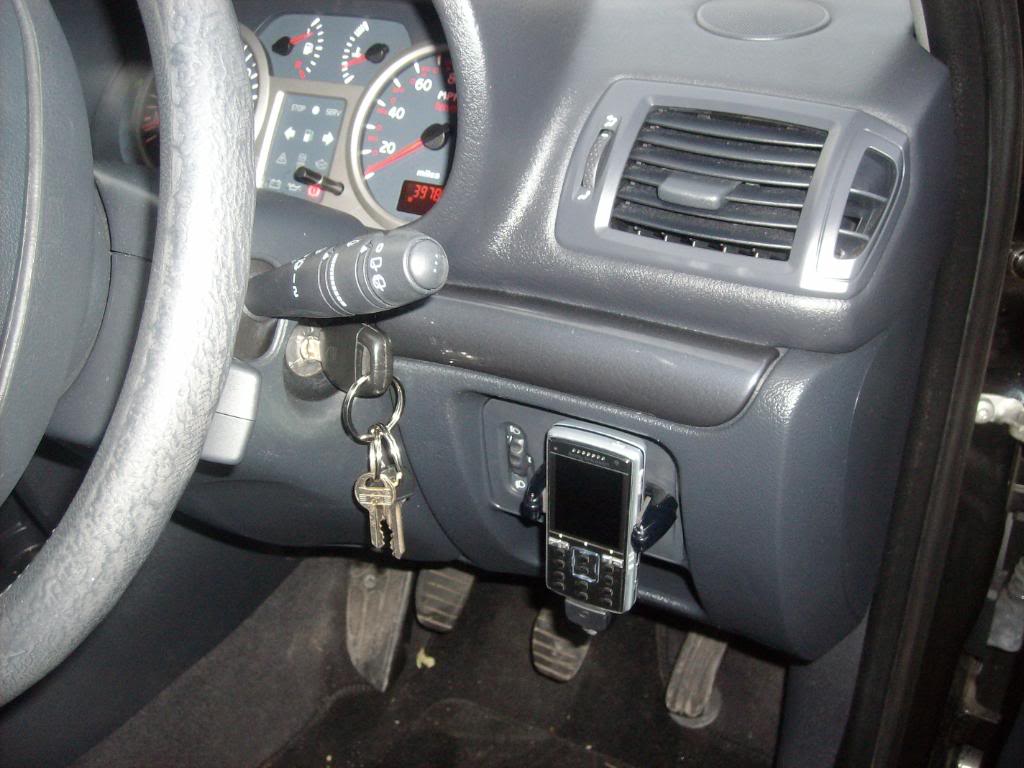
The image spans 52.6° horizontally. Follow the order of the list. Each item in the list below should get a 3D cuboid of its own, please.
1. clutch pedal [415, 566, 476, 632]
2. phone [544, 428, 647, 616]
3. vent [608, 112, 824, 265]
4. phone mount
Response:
[{"bbox_3d":[-0.064,0.204,1.006,0.054,0.068,0.026,12,1,16],"label":"clutch pedal"},{"bbox_3d":[0.044,0.071,0.558,0.048,0.102,0.017,15,31,26],"label":"phone"},{"bbox_3d":[0.114,-0.107,0.573,0.100,0.075,0.030,13,-11,16],"label":"vent"},{"bbox_3d":[0.051,0.091,0.592,0.075,0.090,0.056,15,31,26],"label":"phone mount"}]

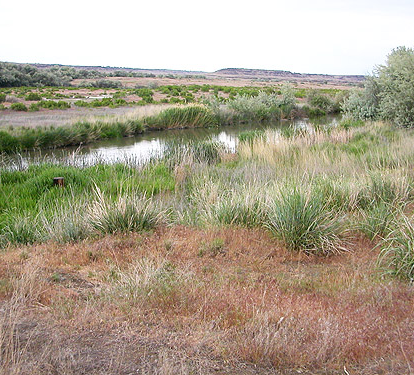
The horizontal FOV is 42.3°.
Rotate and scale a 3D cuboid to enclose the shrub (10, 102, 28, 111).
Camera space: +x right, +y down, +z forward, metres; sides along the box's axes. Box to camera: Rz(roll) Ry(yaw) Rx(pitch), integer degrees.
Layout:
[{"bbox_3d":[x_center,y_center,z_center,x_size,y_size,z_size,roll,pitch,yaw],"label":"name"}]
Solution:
[{"bbox_3d":[-17.637,-7.532,50.000,1.700,0.800,1.500,-4,12,-19],"label":"shrub"}]

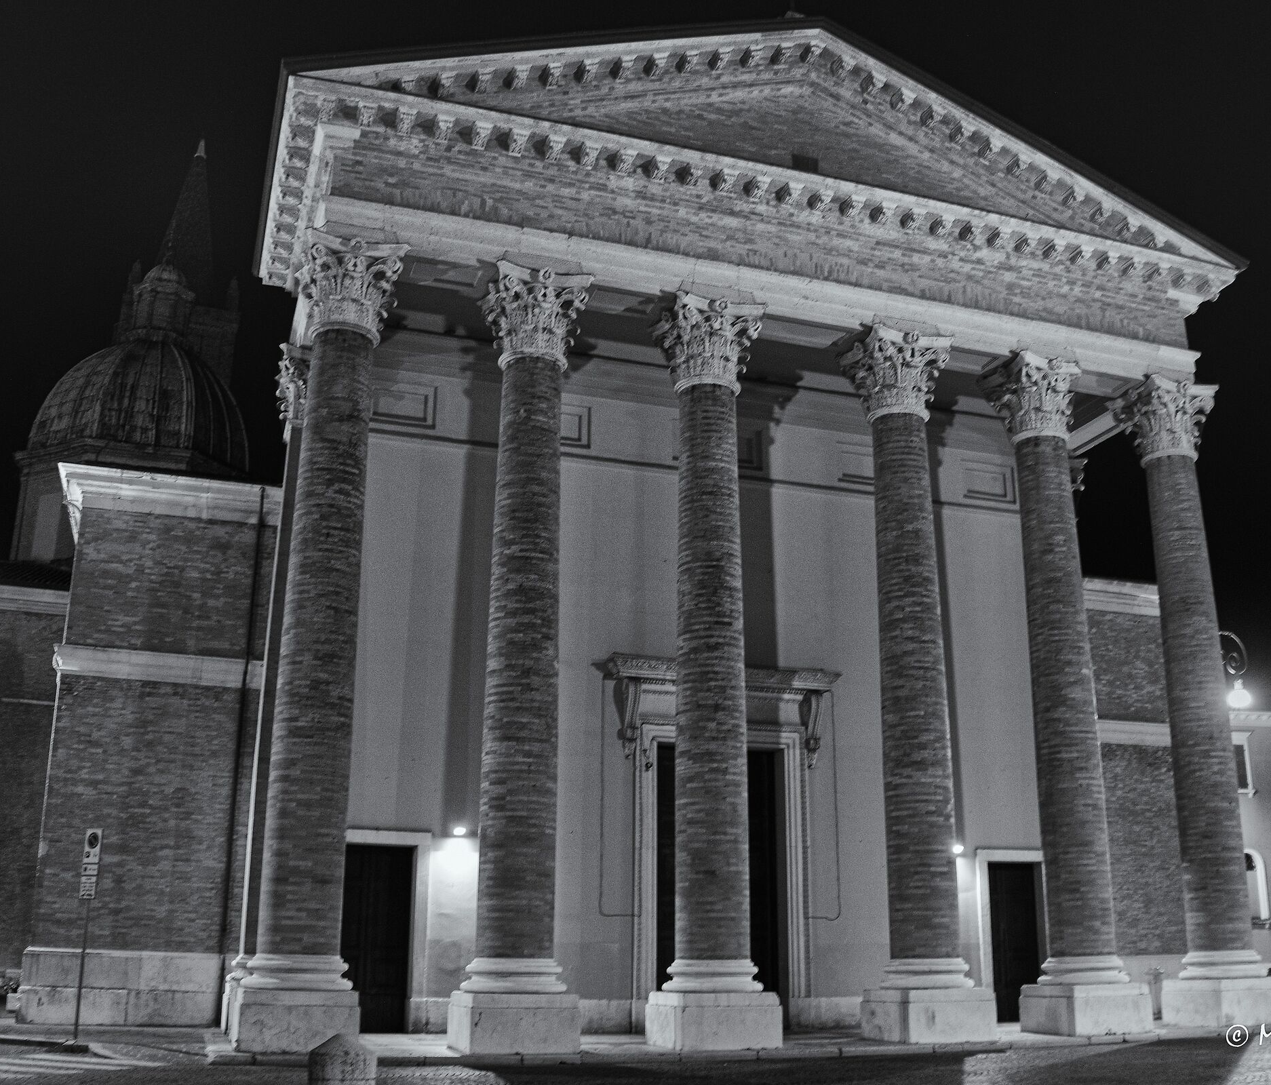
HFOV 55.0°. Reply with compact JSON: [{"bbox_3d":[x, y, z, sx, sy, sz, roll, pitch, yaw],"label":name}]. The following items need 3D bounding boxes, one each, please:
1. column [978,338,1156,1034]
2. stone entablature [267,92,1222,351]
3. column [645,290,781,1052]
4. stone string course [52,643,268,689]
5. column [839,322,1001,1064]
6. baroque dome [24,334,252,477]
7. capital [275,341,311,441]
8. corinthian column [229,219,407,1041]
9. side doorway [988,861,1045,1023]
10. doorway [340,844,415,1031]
[{"bbox_3d":[8.083,2.633,23.348,1.689,12.646,1.689,6,-19,-17],"label":"column"},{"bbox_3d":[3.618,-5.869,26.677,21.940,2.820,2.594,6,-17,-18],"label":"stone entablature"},{"bbox_3d":[1.284,1.921,21.271,1.689,12.646,1.689,6,-19,-17],"label":"column"},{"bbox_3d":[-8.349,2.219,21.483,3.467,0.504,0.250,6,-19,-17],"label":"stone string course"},{"bbox_3d":[5.044,2.317,22.411,1.689,12.646,1.689,6,-19,-17],"label":"column"},{"bbox_3d":[-21.001,-6.072,51.557,9.000,6.000,9.000,6,-17,-18],"label":"baroque dome"},{"bbox_3d":[-7.012,-3.423,27.587,1.880,1.786,1.278,6,-17,-18],"label":"capital"},{"bbox_3d":[-4.897,1.249,19.359,1.689,12.646,1.689,6,-19,-17],"label":"corinthian column"},{"bbox_3d":[7.886,8.229,25.188,1.345,3.198,0.300,6,-19,-17],"label":"side doorway"},{"bbox_3d":[-4.592,6.915,21.323,1.345,3.198,0.300,6,-19,-17],"label":"doorway"}]

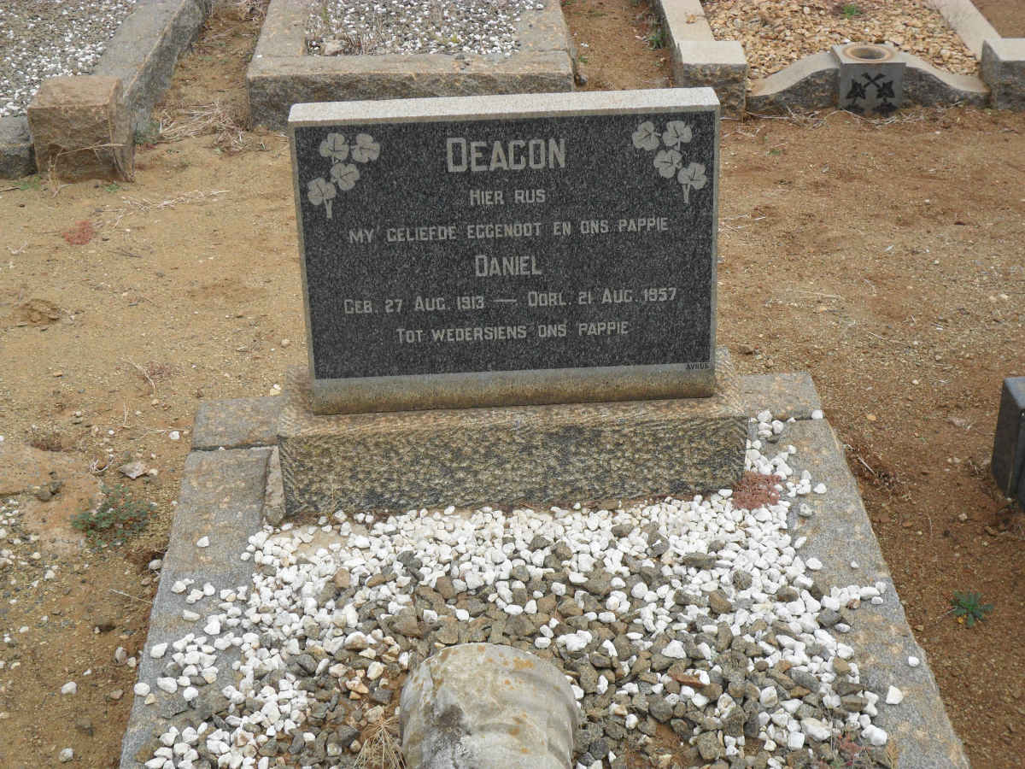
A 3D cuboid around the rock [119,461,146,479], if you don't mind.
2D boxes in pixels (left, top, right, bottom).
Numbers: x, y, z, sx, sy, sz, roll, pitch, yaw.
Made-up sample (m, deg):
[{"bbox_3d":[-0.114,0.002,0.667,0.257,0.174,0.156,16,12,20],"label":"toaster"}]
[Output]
[{"bbox_3d":[-0.625,0.140,2.529,0.044,0.017,0.034,-3,32,-2],"label":"rock"}]

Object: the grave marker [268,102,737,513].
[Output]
[{"bbox_3d":[-0.005,-0.122,2.457,0.751,0.637,0.218,-2,32,-2],"label":"grave marker"}]

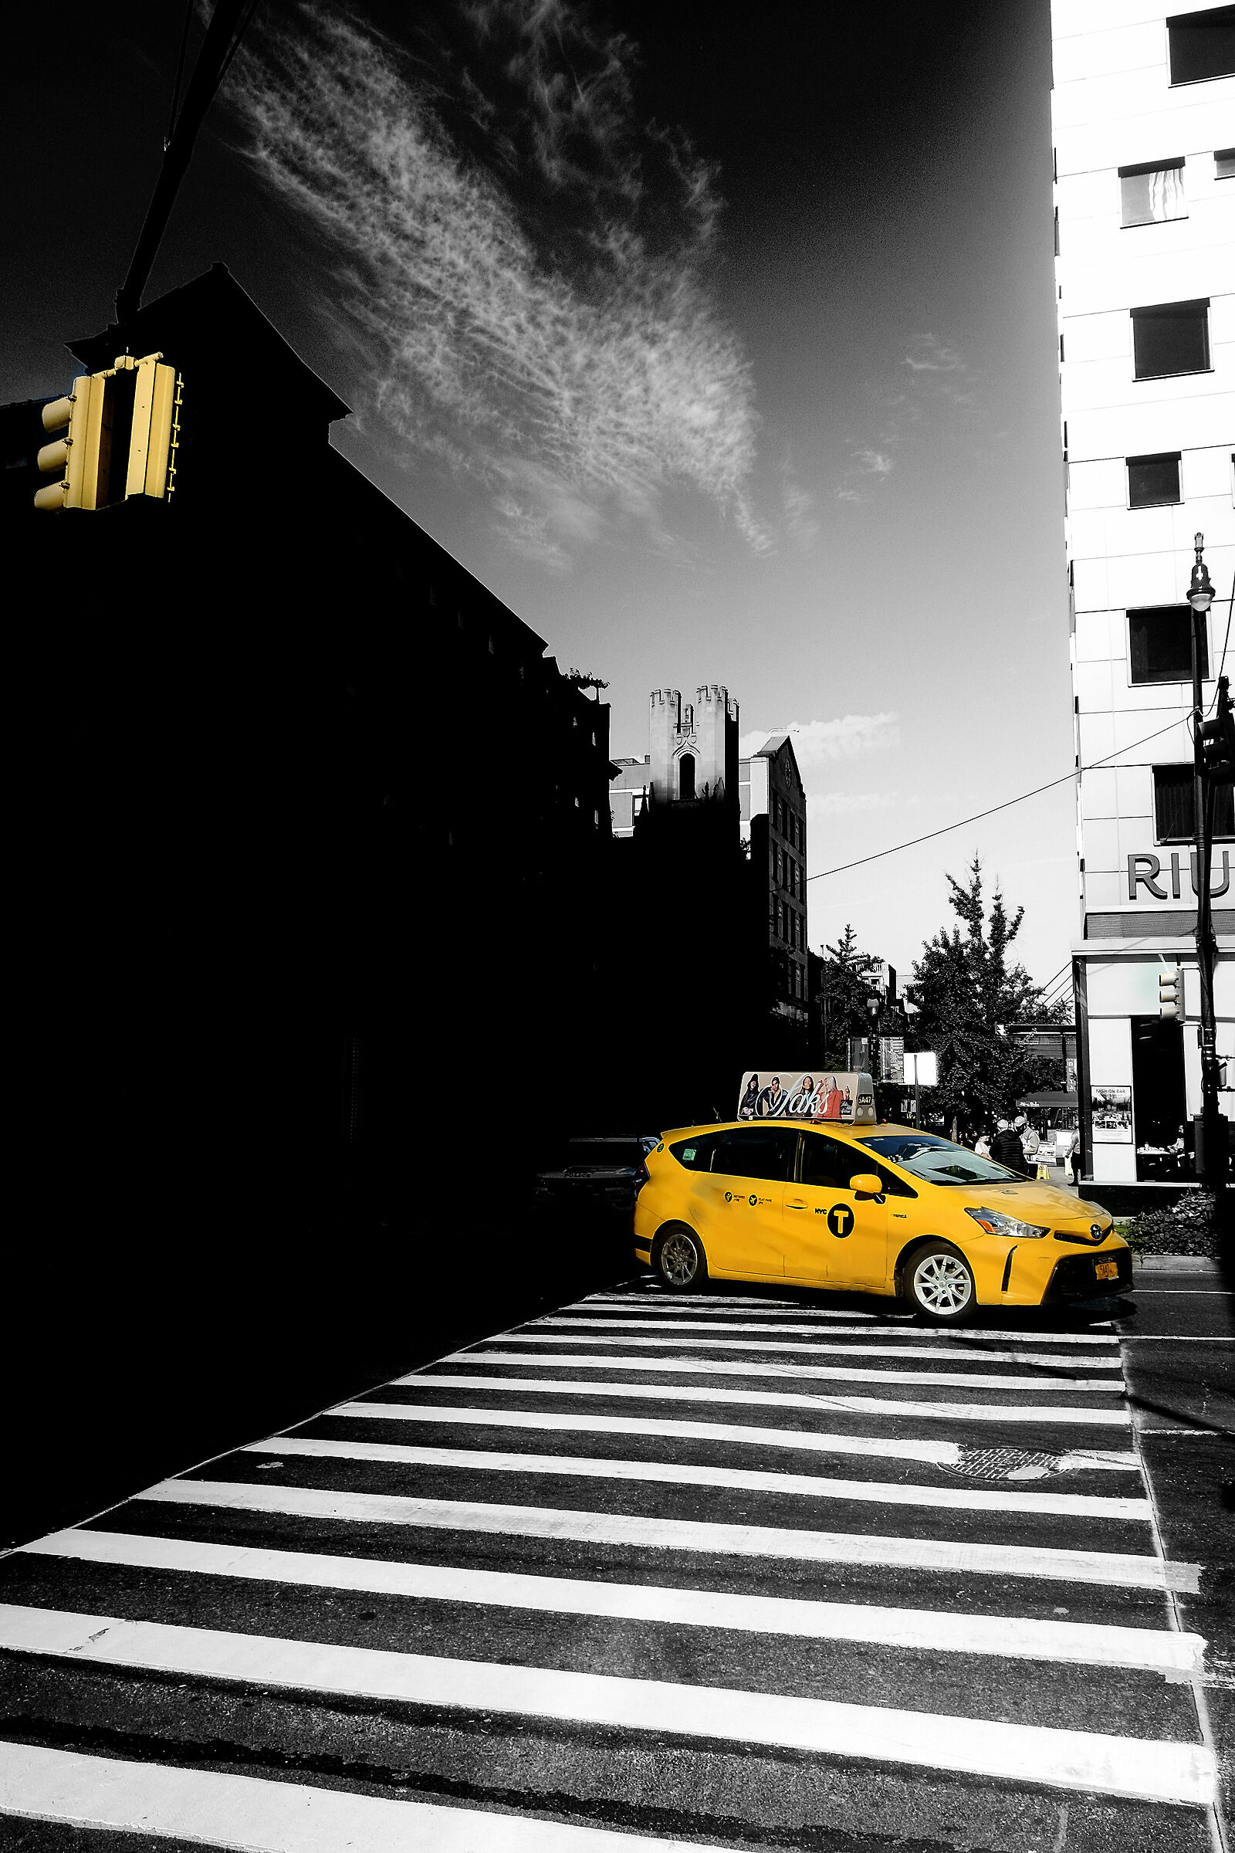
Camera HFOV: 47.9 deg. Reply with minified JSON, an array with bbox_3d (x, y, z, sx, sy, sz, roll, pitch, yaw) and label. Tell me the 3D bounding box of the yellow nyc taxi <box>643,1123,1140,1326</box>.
[{"bbox_3d":[2.180,2.560,12.630,4.630,1.575,1.800,-7,-10,43],"label":"yellow nyc taxi"}]

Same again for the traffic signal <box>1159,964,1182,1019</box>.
[{"bbox_3d":[7.760,0.930,19.500,0.340,0.780,0.270,-2,-7,17],"label":"traffic signal"}]

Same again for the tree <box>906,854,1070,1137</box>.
[{"bbox_3d":[10.200,2.350,38.500,4.200,8.600,4.100,-3,-7,18],"label":"tree"}]

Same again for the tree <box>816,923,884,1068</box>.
[{"bbox_3d":[13.100,5.700,78.000,4.000,11.800,4.000,-3,-7,18],"label":"tree"}]

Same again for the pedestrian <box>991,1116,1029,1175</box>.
[{"bbox_3d":[6.980,4.270,24.700,0.580,1.690,0.420,1,-7,-14],"label":"pedestrian"}]

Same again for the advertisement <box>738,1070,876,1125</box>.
[{"bbox_3d":[1.780,1.625,13.120,1.340,0.455,0.360,-7,-10,43],"label":"advertisement"}]

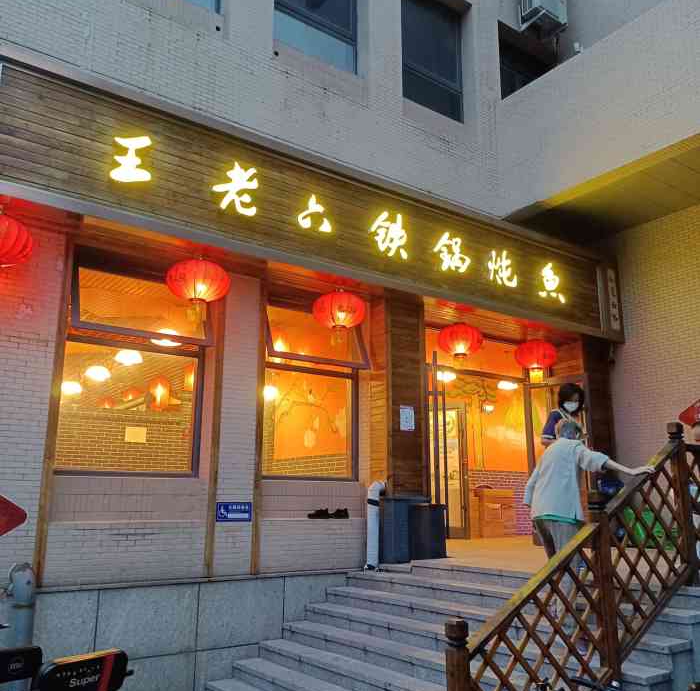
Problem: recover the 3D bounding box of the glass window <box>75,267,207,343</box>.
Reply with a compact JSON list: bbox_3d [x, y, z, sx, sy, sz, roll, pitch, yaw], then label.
[{"bbox_3d":[-2.068,-0.411,6.805,1.380,0.800,0.080,10,-38,-35],"label":"glass window"}]

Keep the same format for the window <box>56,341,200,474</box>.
[{"bbox_3d":[-2.155,0.618,6.703,1.430,1.310,0.090,10,-17,-35],"label":"window"}]

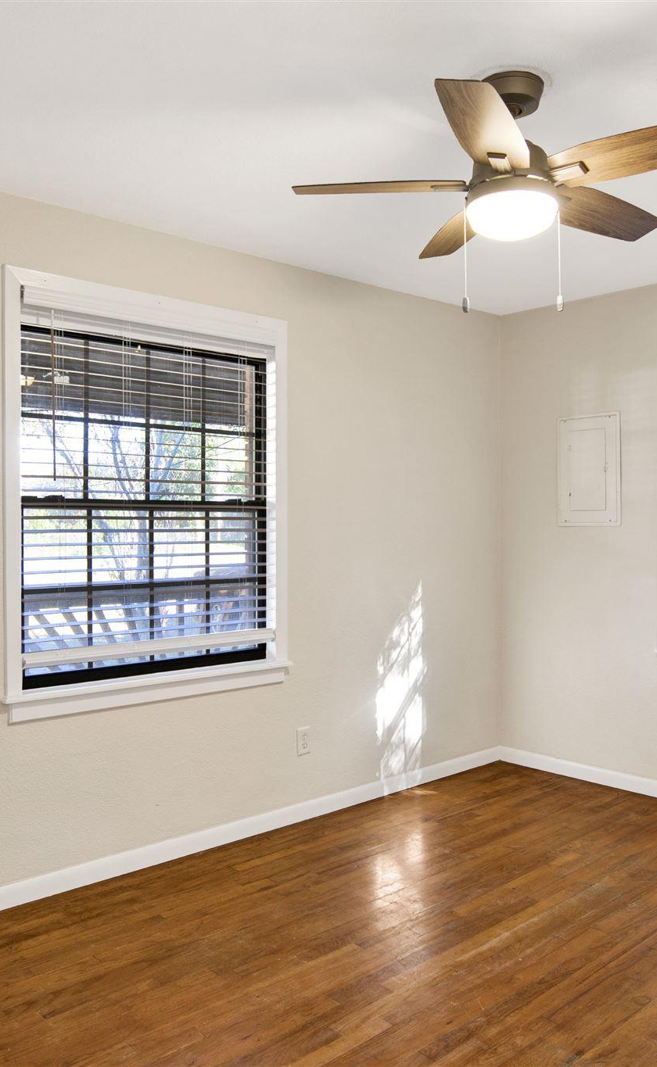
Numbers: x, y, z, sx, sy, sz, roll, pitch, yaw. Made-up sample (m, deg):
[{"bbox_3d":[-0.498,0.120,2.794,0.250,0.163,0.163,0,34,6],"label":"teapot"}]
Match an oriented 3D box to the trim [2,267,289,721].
[{"bbox_3d":[-0.654,-0.135,3.127,1.201,1.559,0.131,-1,1,-39],"label":"trim"}]

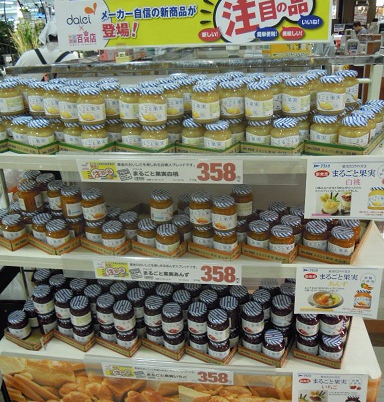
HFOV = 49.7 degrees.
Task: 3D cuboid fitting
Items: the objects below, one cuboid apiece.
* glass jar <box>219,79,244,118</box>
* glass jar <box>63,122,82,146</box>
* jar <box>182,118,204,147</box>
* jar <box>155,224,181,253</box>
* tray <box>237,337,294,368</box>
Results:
[{"bbox_3d":[0.109,-0.276,1.124,0.072,0.093,0.072,0,25,6],"label":"glass jar"},{"bbox_3d":[-0.346,-0.197,1.255,0.076,0.091,0.076,-3,25,1],"label":"glass jar"},{"bbox_3d":[0.008,-0.178,1.145,0.072,0.091,0.072,-2,23,1],"label":"jar"},{"bbox_3d":[-0.074,0.126,1.299,0.072,0.093,0.072,-2,25,1],"label":"jar"},{"bbox_3d":[0.299,0.463,1.494,0.149,0.031,0.300,13,27,30],"label":"tray"}]

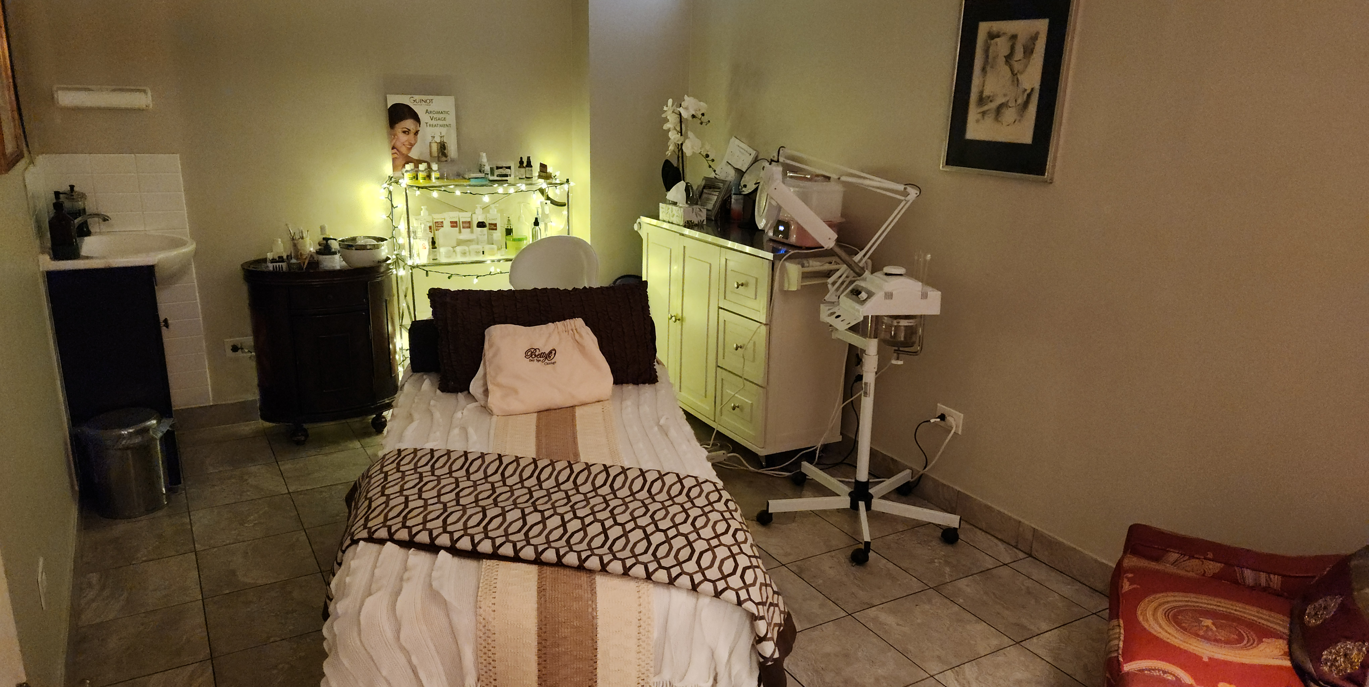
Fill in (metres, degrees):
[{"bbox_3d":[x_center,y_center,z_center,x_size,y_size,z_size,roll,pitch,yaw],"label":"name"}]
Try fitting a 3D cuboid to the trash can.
[{"bbox_3d":[-1.962,0.416,3.215,0.280,0.325,0.280,-8,18,-30],"label":"trash can"}]

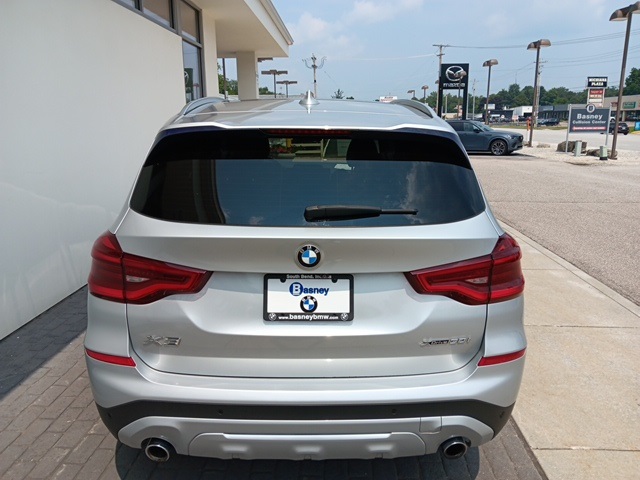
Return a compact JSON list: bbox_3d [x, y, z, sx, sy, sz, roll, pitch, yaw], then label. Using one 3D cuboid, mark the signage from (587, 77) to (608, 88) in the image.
[{"bbox_3d":[49.625,-28.115,85.808,3.500,1.750,0.500,1,14,5],"label":"signage"}]

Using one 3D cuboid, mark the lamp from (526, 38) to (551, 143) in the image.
[{"bbox_3d":[13.943,-9.347,31.180,1.350,6.700,0.420,11,17,39],"label":"lamp"}]

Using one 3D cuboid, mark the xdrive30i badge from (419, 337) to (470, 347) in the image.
[{"bbox_3d":[0.439,0.358,1.695,0.180,0.026,0.006,-3,19,-13],"label":"xdrive30i badge"}]

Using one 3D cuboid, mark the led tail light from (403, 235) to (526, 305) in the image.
[{"bbox_3d":[0.554,0.100,1.777,0.510,0.215,0.270,0,14,-1],"label":"led tail light"}]

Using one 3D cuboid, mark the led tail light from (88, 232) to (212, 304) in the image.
[{"bbox_3d":[-0.636,0.107,1.749,0.510,0.215,0.270,0,14,-1],"label":"led tail light"}]

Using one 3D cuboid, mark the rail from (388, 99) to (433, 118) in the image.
[{"bbox_3d":[0.475,-0.781,2.973,0.080,0.140,1.900,0,14,-1],"label":"rail"}]

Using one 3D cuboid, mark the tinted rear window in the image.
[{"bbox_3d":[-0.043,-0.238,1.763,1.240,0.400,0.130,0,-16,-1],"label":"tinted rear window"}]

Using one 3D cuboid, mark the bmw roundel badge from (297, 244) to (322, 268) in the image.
[{"bbox_3d":[-0.038,0.056,1.618,0.082,0.082,0.010,0,14,-1],"label":"bmw roundel badge"}]

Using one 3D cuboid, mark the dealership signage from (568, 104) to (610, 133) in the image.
[{"bbox_3d":[14.242,-6.421,25.403,2.150,1.420,0.140,2,14,10],"label":"dealership signage"}]

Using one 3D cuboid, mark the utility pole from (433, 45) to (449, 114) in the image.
[{"bbox_3d":[17.149,-21.242,68.946,2.400,12.200,0.300,2,14,10],"label":"utility pole"}]

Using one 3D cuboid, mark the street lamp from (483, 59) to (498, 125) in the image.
[{"bbox_3d":[14.266,-11.681,40.903,1.350,6.700,0.420,11,17,39],"label":"street lamp"}]

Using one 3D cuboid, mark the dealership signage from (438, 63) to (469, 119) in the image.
[{"bbox_3d":[15.149,-15.698,54.851,3.150,8.000,0.500,2,14,8],"label":"dealership signage"}]

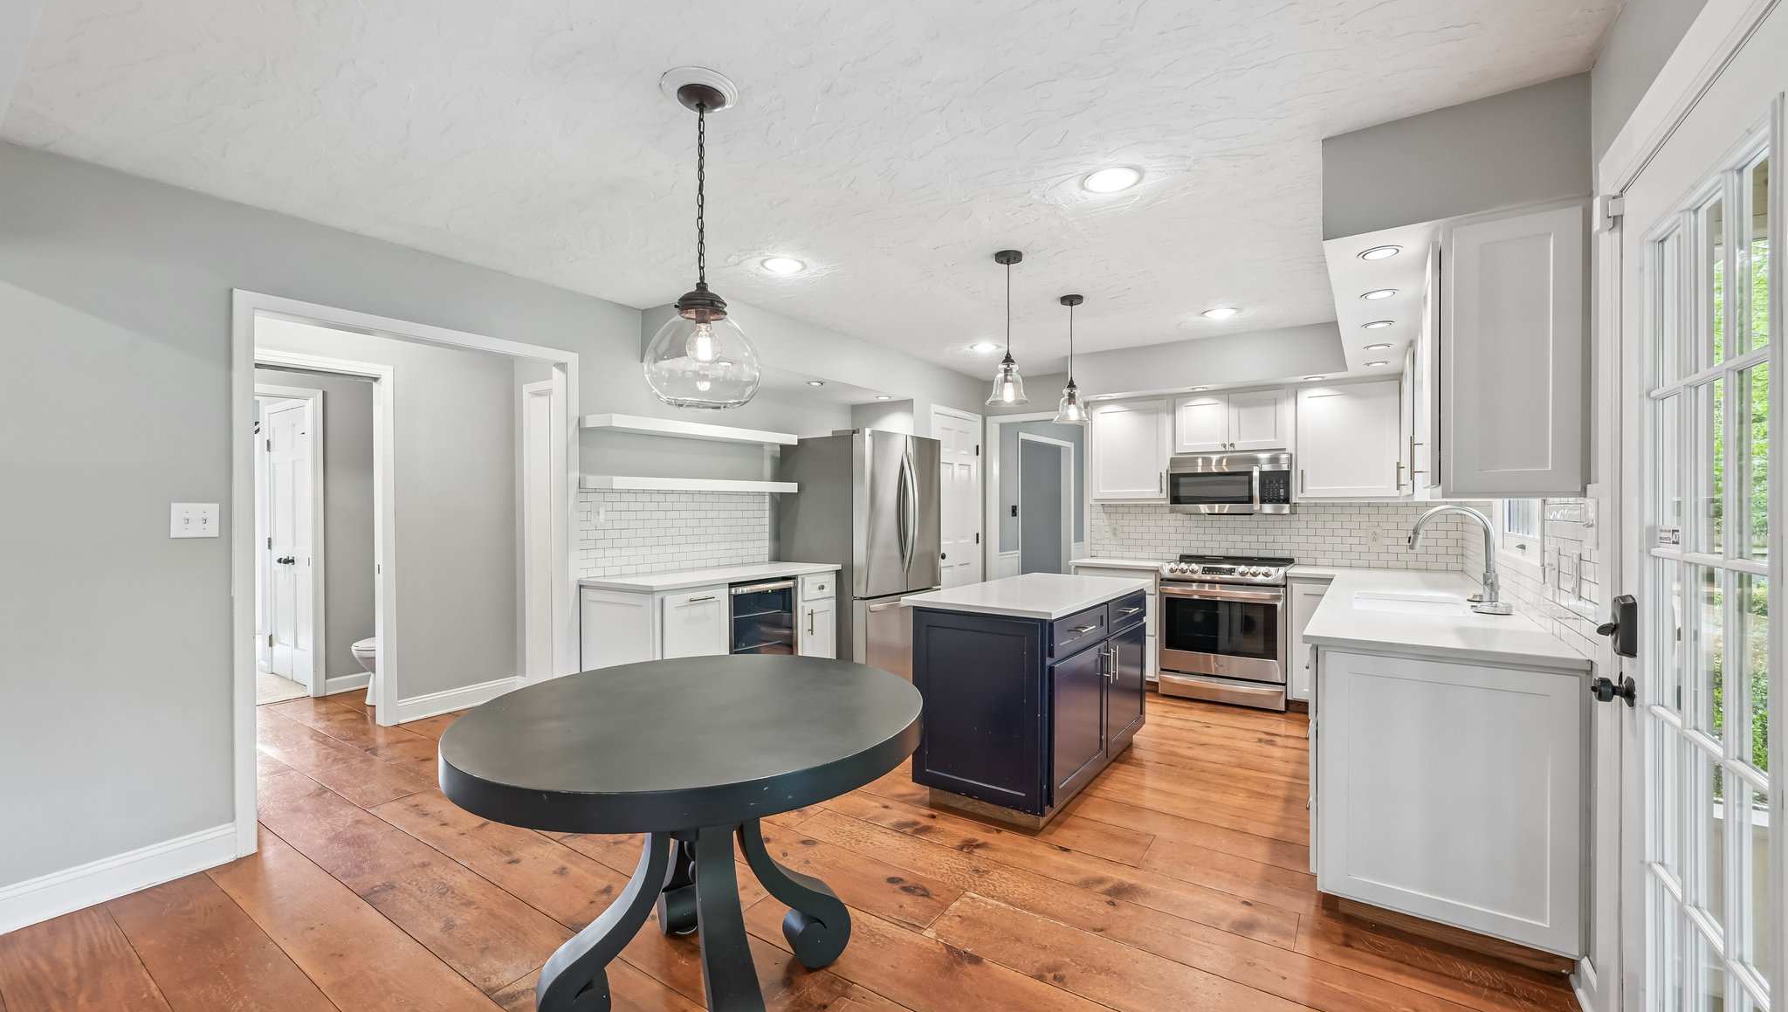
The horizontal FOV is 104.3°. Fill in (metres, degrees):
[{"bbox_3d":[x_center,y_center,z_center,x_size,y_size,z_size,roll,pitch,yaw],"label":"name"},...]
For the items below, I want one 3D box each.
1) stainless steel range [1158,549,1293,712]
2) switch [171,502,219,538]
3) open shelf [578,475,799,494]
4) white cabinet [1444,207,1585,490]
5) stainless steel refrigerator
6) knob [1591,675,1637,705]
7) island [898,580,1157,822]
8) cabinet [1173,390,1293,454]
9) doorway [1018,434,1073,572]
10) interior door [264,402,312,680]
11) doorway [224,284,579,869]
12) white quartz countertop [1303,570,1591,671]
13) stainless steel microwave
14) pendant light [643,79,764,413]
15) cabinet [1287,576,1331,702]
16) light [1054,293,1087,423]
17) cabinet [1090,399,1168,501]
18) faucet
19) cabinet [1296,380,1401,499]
[{"bbox_3d":[2.306,0.848,4.802,0.758,0.935,0.680,0,0,34],"label":"stainless steel range"},{"bbox_3d":[-2.503,0.053,2.492,0.014,0.120,0.125,0,0,34],"label":"switch"},{"bbox_3d":[-1.178,-0.118,4.280,0.299,0.073,1.413,0,0,34],"label":"open shelf"},{"bbox_3d":[1.817,-0.413,2.099,0.336,0.773,0.420,0,0,34],"label":"white cabinet"},{"bbox_3d":[-0.205,0.420,5.081,0.830,1.800,0.915,0,0,34],"label":"stainless steel refrigerator"},{"bbox_3d":[1.652,0.418,1.600,0.065,0.062,0.061,0,0,34],"label":"knob"},{"bbox_3d":[0.738,0.866,3.459,0.693,0.913,1.469,0,0,34],"label":"island"},{"bbox_3d":[2.413,-0.576,4.943,0.749,0.430,0.345,0,0,34],"label":"cabinet"},{"bbox_3d":[1.766,0.287,8.219,0.090,2.050,1.450,0,0,34],"label":"doorway"},{"bbox_3d":[-4.546,0.302,5.234,0.840,2.030,0.045,0,0,34],"label":"interior door"},{"bbox_3d":[-2.139,0.254,3.223,0.135,2.145,1.381,0,0,34],"label":"doorway"},{"bbox_3d":[2.450,0.427,3.305,0.656,0.030,3.071,0,0,34],"label":"white quartz countertop"},{"bbox_3d":[2.396,-0.147,4.927,0.758,0.410,0.456,0,0,34],"label":"stainless steel microwave"},{"bbox_3d":[-0.524,-0.703,1.888,0.314,0.855,0.314,0,0,0],"label":"pendant light"},{"bbox_3d":[2.769,0.828,4.551,0.285,0.776,0.625,0,0,34],"label":"cabinet"},{"bbox_3d":[0.995,-0.822,3.880,0.200,0.685,0.200,0,0,34],"label":"light"},{"bbox_3d":[1.844,-0.408,5.335,0.577,0.773,0.345,0,0,34],"label":"cabinet"},{"bbox_3d":[2.258,0.205,2.781,0.305,0.416,0.220,0,0,34],"label":"faucet"},{"bbox_3d":[2.993,-0.416,4.589,0.568,0.768,0.336,0,0,34],"label":"cabinet"}]

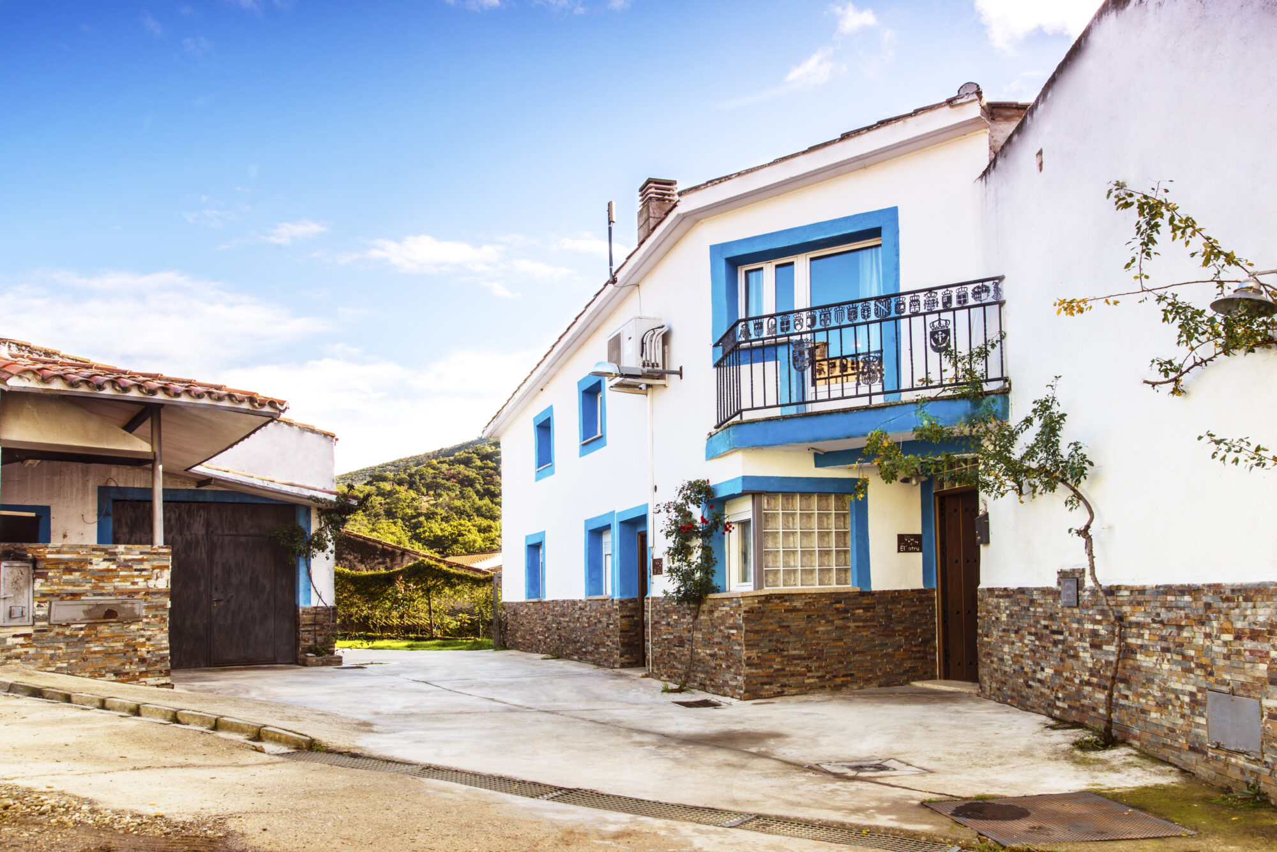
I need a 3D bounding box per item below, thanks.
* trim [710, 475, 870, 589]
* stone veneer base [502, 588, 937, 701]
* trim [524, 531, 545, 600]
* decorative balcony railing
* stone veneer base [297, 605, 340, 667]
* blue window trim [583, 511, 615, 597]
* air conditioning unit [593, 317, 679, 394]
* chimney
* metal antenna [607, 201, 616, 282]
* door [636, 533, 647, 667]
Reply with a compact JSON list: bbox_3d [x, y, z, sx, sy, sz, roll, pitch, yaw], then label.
[{"bbox_3d":[1.722,1.193,11.155,1.580,1.200,0.800,1,-7,-14],"label":"trim"},{"bbox_3d":[0.165,3.390,16.465,2.300,1.080,12.400,3,-11,-19],"label":"stone veneer base"},{"bbox_3d":[-1.893,2.724,19.299,0.220,1.270,1.500,2,-7,-19],"label":"trim"},{"bbox_3d":[2.153,-0.731,10.476,3.250,1.000,0.600,-5,-8,33],"label":"decorative balcony railing"},{"bbox_3d":[-5.436,3.577,16.956,0.680,1.000,0.500,1,-7,-17],"label":"stone veneer base"},{"bbox_3d":[-0.501,2.004,15.403,0.220,1.290,1.500,2,-7,-19],"label":"blue window trim"},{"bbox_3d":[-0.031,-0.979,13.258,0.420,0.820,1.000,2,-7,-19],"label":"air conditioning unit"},{"bbox_3d":[0.279,-3.036,14.426,0.450,1.050,0.450,2,-7,-19],"label":"chimney"},{"bbox_3d":[-0.372,-2.563,13.828,0.100,1.120,0.100,2,-7,-19],"label":"metal antenna"},{"bbox_3d":[0.196,2.410,13.990,0.100,2.020,1.000,2,-7,-19],"label":"door"}]

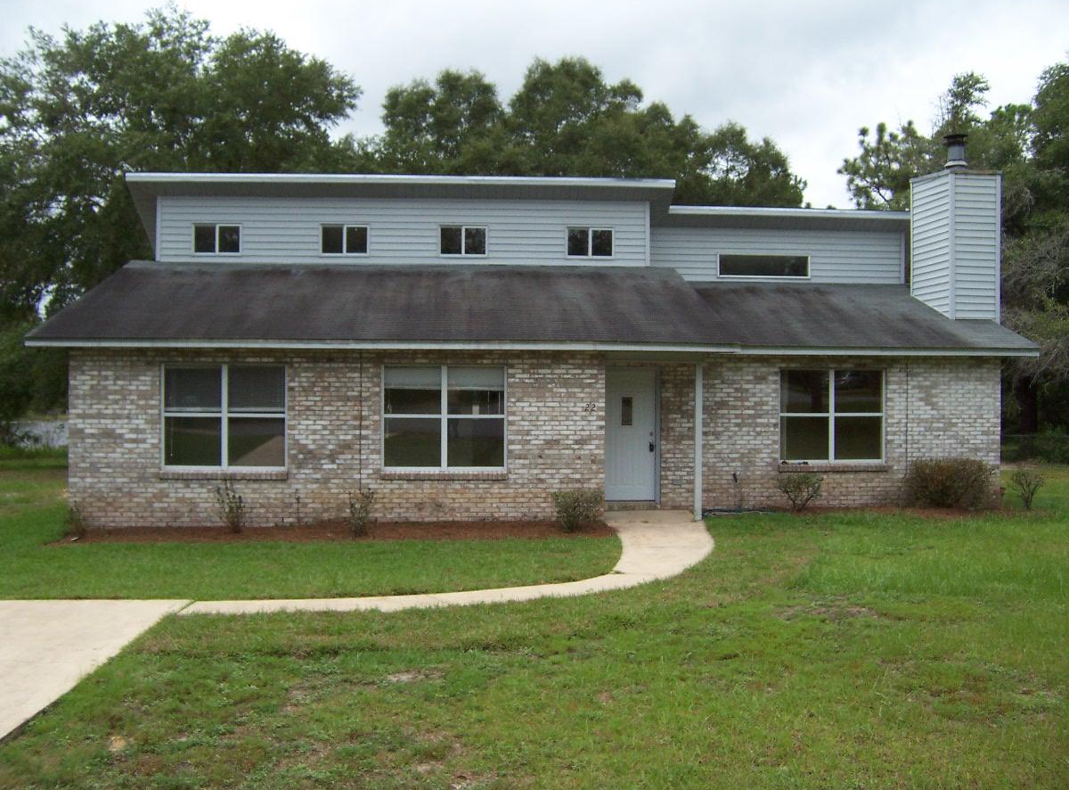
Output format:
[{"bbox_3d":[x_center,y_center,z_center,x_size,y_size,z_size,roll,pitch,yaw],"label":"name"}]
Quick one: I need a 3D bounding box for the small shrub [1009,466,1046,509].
[{"bbox_3d":[7.848,1.484,16.250,0.570,0.680,0.550,0,-1,0],"label":"small shrub"}]

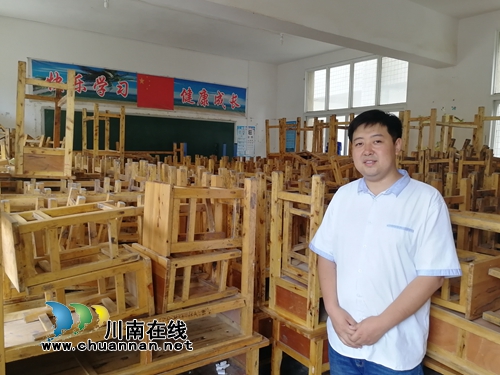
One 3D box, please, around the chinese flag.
[{"bbox_3d":[-1.944,-1.972,8.106,0.790,0.664,0.020,-3,7,-35],"label":"chinese flag"}]

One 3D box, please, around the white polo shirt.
[{"bbox_3d":[0.490,0.277,1.500,0.570,0.700,0.320,6,7,38],"label":"white polo shirt"}]

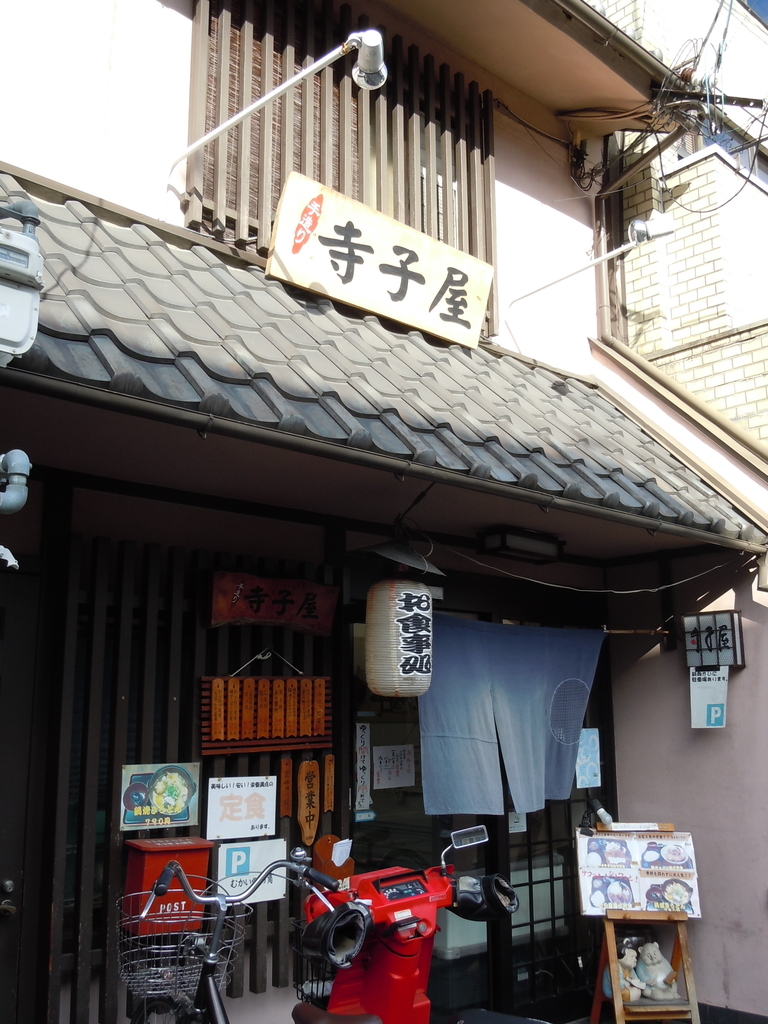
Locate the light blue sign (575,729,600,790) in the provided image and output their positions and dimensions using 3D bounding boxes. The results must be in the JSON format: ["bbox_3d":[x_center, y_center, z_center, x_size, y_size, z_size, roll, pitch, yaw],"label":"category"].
[{"bbox_3d":[1.083,1.308,5.178,0.210,0.303,0.010,10,-16,-42],"label":"light blue sign"}]

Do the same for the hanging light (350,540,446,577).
[{"bbox_3d":[0.050,0.170,3.580,0.360,0.120,0.340,6,-11,0],"label":"hanging light"}]

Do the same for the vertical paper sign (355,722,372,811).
[{"bbox_3d":[-0.084,1.084,4.161,0.084,0.357,0.010,10,-16,-43],"label":"vertical paper sign"}]

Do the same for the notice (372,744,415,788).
[{"bbox_3d":[0.046,1.116,4.282,0.250,0.180,0.008,10,-16,-43],"label":"notice"}]

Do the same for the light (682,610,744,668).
[{"bbox_3d":[1.650,0.643,4.877,0.105,0.270,0.270,10,-16,-43],"label":"light"}]

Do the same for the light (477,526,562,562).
[{"bbox_3d":[0.649,0.157,4.622,0.465,0.102,0.185,10,-16,-43],"label":"light"}]

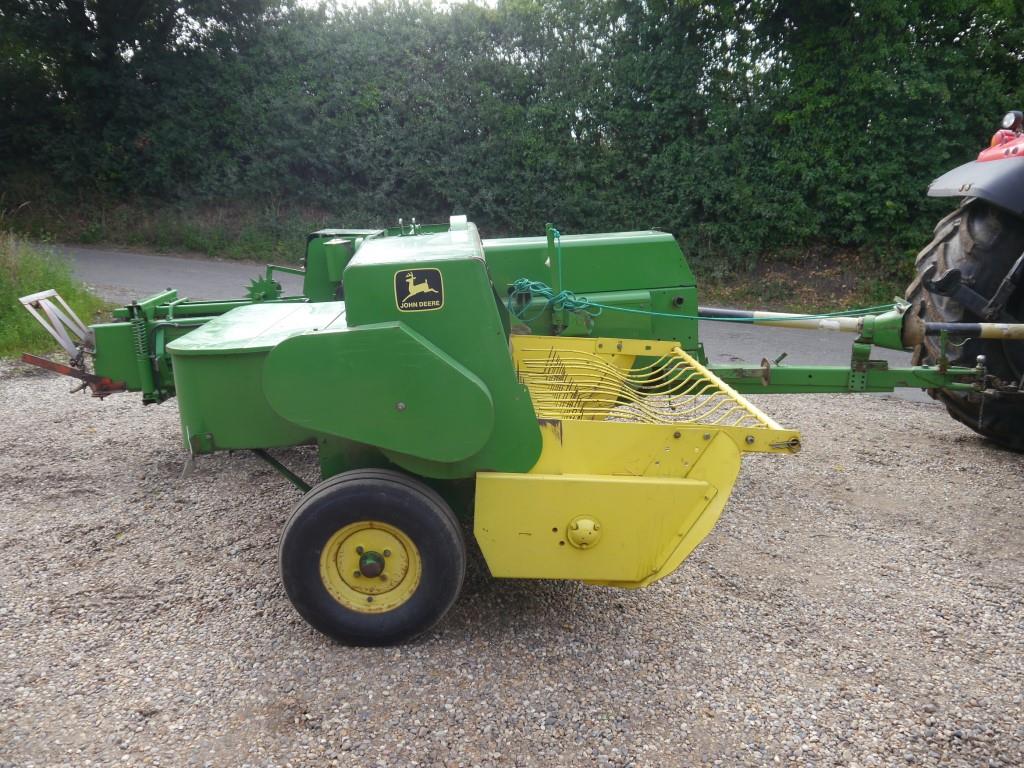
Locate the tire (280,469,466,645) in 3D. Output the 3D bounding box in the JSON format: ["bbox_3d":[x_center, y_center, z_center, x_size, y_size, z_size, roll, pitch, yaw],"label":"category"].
[{"bbox_3d":[-0.527,0.664,3.152,0.700,0.695,0.220,-2,14,-1],"label":"tire"}]

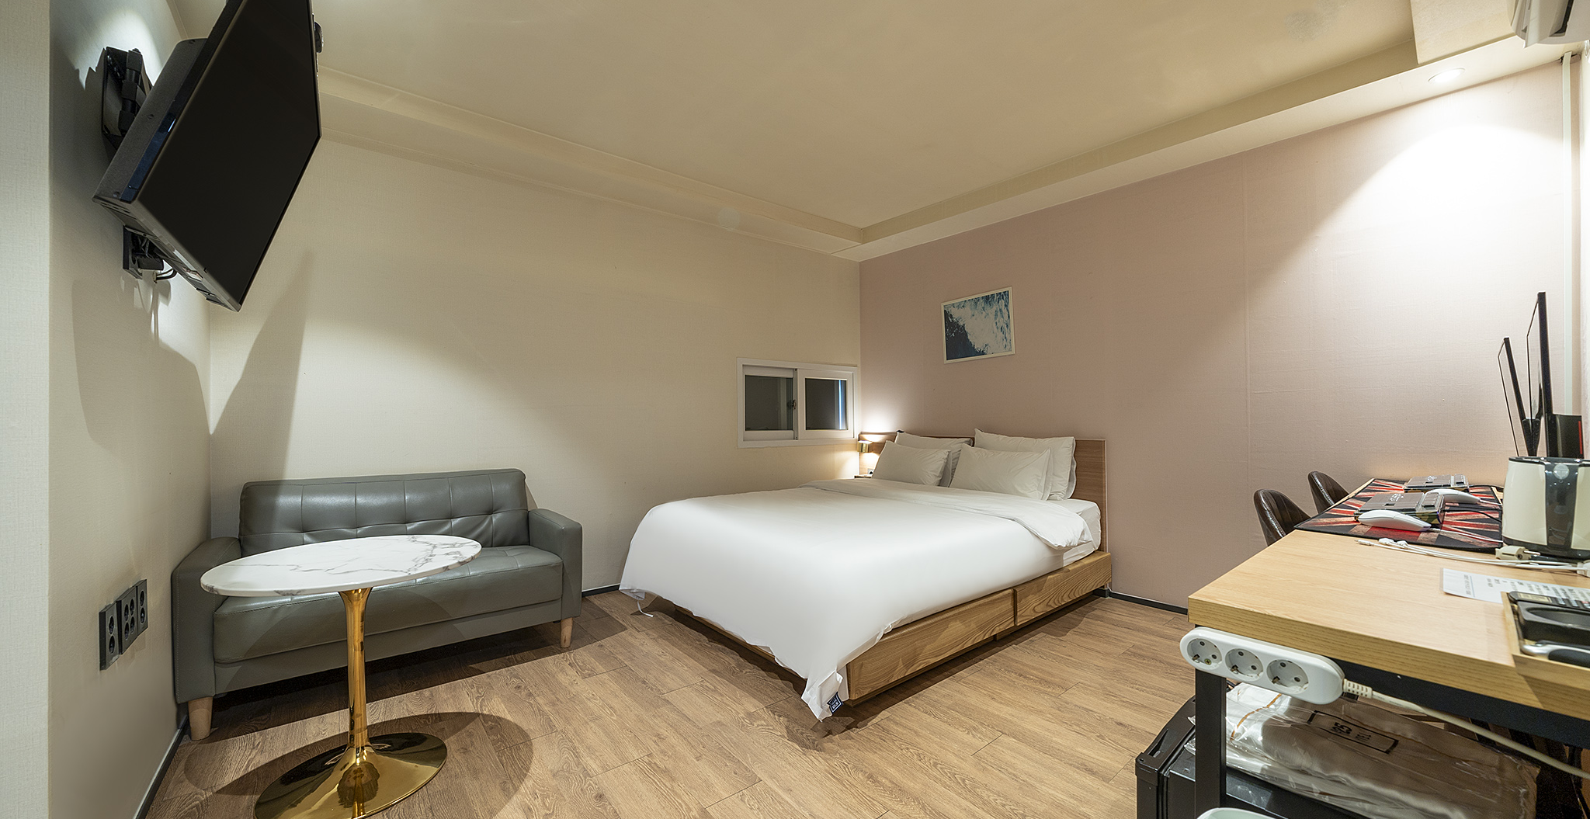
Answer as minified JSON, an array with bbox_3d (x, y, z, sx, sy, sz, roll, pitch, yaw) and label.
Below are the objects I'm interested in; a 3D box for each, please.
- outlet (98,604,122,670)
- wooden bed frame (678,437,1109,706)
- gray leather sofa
[{"bbox_3d":[-1.467,0.482,1.133,0.013,0.122,0.075,1,-1,-40],"label":"outlet"},{"bbox_3d":[0.445,0.619,3.005,2.059,0.900,1.685,1,-1,-40],"label":"wooden bed frame"},{"bbox_3d":[-1.613,0.673,2.225,1.170,0.764,0.634,1,-1,-37],"label":"gray leather sofa"}]

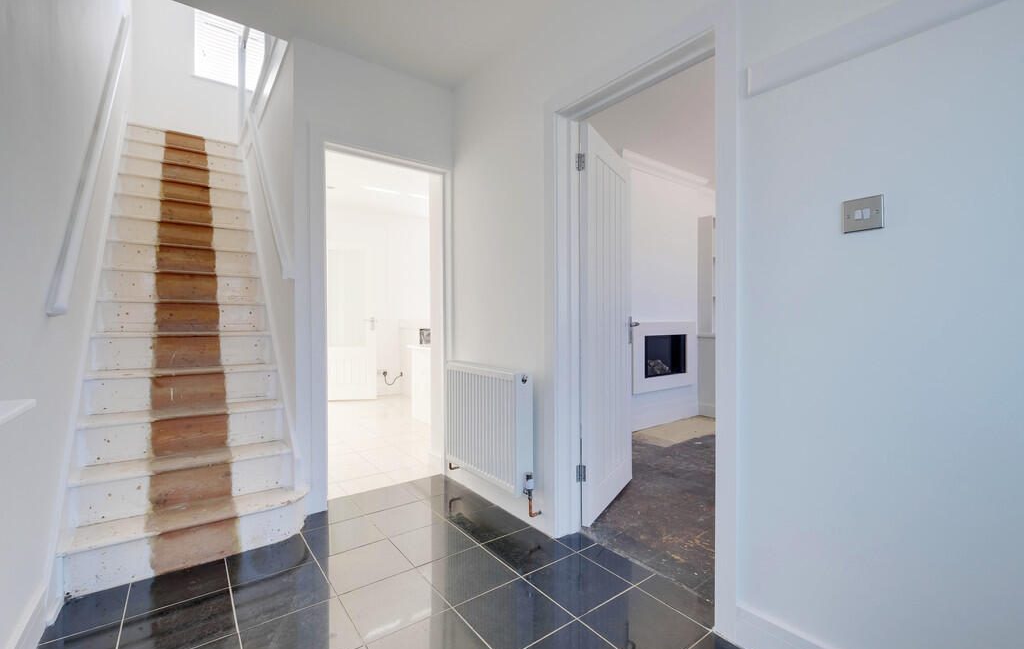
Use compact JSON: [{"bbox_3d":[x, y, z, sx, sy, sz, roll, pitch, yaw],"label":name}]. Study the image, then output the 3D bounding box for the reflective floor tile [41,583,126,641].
[{"bbox_3d":[-1.485,1.020,1.505,0.190,0.013,0.250,0,0,-37],"label":"reflective floor tile"}]

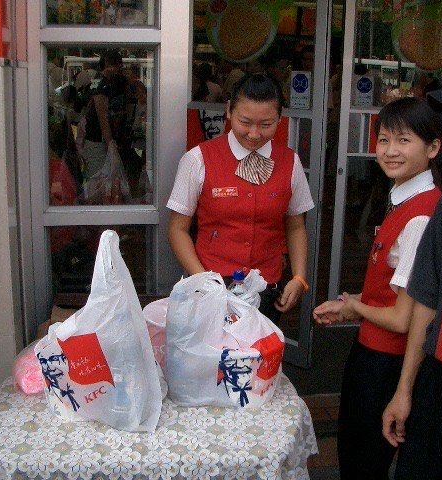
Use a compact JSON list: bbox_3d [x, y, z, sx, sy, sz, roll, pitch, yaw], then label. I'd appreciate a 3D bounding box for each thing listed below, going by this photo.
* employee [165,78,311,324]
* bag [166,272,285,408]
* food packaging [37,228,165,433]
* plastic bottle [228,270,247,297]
[{"bbox_3d":[0.060,0.253,2.227,0.480,1.605,0.330,1,13,-3],"label":"employee"},{"bbox_3d":[0.010,0.231,1.695,0.310,0.315,0.260,-5,14,-27],"label":"bag"},{"bbox_3d":[-0.289,0.192,1.555,0.285,0.440,0.230,5,13,18],"label":"food packaging"},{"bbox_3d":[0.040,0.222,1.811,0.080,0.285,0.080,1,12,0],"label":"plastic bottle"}]

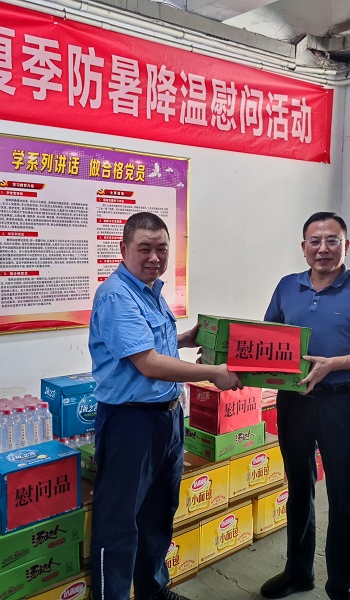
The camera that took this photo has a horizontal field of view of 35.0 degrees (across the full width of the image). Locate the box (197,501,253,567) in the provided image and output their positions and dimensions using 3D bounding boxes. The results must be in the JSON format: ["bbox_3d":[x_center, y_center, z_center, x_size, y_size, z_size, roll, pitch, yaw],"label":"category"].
[{"bbox_3d":[0.179,1.181,2.931,0.383,0.245,0.285,-4,6,-39],"label":"box"}]

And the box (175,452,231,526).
[{"bbox_3d":[0.038,0.926,2.805,0.383,0.245,0.285,-3,6,-37],"label":"box"}]

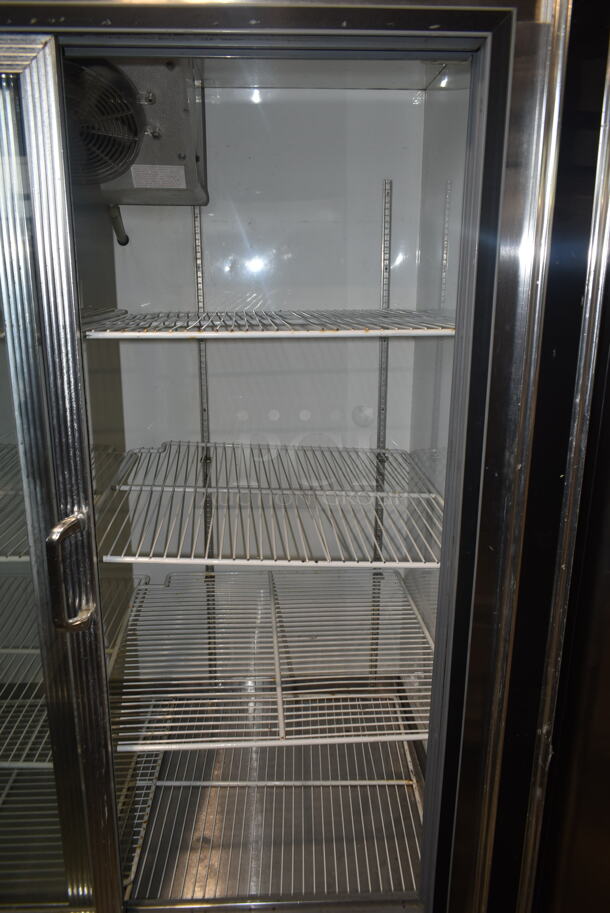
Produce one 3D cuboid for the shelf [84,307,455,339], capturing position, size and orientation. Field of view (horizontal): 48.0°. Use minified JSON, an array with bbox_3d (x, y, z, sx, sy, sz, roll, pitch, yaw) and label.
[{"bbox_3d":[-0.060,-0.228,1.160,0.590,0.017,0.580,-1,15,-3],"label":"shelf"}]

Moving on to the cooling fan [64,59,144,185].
[{"bbox_3d":[-0.361,-0.549,1.119,0.200,0.200,0.065,-1,15,-3],"label":"cooling fan"}]

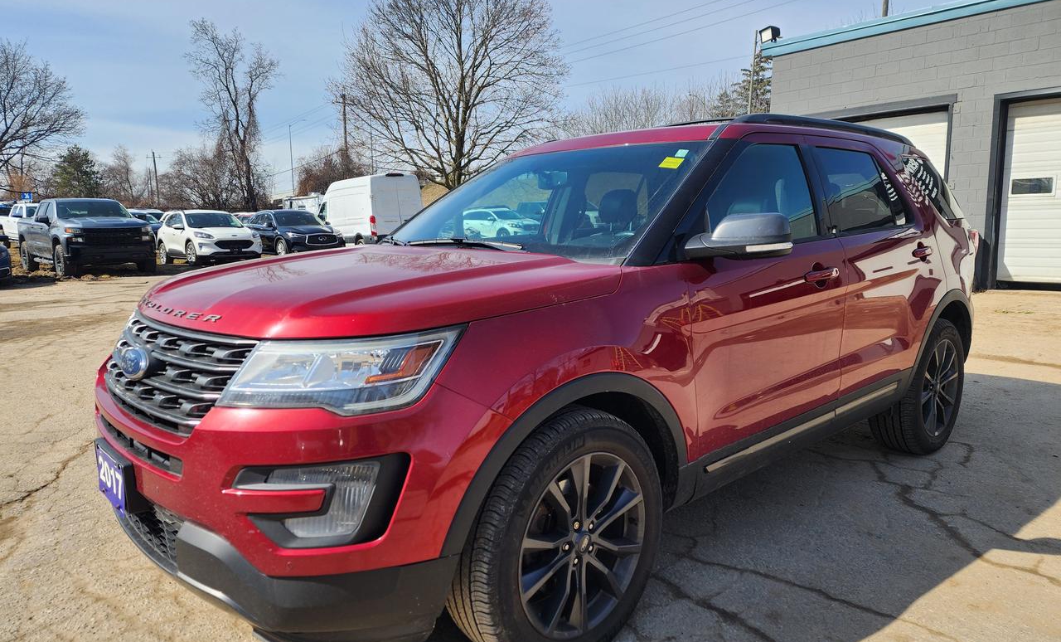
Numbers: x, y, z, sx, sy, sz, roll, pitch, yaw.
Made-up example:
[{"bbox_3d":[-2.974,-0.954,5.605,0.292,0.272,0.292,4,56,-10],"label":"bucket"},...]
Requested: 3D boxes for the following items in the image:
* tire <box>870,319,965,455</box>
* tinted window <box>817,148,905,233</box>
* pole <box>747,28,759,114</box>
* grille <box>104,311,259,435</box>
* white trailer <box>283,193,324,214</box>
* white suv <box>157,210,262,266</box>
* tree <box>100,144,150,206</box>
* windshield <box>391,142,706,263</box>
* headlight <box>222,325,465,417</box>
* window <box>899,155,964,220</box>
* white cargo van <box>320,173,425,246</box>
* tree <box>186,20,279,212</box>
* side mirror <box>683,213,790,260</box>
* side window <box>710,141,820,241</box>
[{"bbox_3d":[2.232,0.365,4.067,0.760,0.760,0.260,-8,10,-41],"label":"tire"},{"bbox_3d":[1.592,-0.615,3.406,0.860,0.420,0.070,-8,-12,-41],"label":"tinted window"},{"bbox_3d":[9.365,-7.813,30.000,0.130,9.300,0.130,-1,8,0],"label":"pole"},{"bbox_3d":[-1.115,0.144,2.125,0.190,0.310,1.030,8,0,-43],"label":"grille"},{"bbox_3d":[-14.649,-7.002,47.796,2.350,2.900,5.700,-8,10,-44],"label":"white trailer"},{"bbox_3d":[-9.958,-2.589,21.800,1.880,1.680,4.580,-8,11,-43],"label":"white suv"},{"bbox_3d":[-37.334,-11.884,65.000,4.900,8.600,4.700,-5,9,-30],"label":"tree"},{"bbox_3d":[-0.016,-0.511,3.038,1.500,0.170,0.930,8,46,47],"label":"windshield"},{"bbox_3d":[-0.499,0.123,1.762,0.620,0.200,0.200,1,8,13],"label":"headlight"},{"bbox_3d":[2.324,-0.758,4.038,0.900,0.350,0.100,-7,-1,-44],"label":"window"},{"bbox_3d":[-6.254,-3.820,26.256,2.060,2.680,5.980,-7,10,-37],"label":"white cargo van"},{"bbox_3d":[-19.866,-12.848,47.000,5.600,13.800,5.200,-4,9,-25],"label":"tree"},{"bbox_3d":[0.678,-0.273,2.308,0.270,0.165,0.270,-7,10,-41],"label":"side mirror"},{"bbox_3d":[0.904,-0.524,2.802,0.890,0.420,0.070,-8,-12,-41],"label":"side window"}]

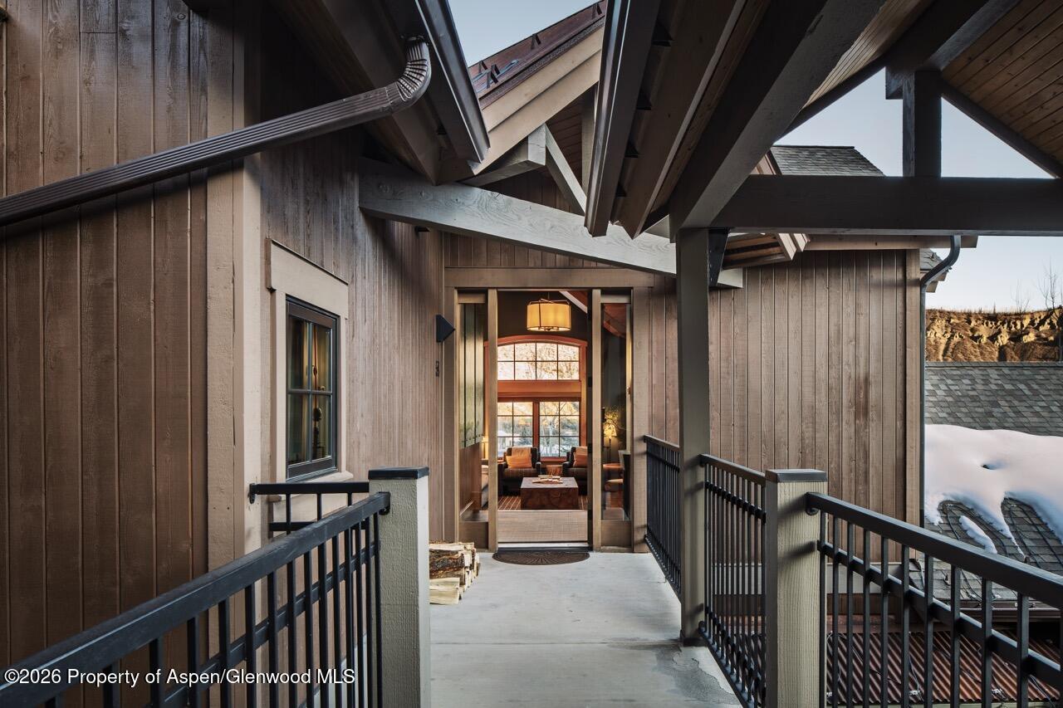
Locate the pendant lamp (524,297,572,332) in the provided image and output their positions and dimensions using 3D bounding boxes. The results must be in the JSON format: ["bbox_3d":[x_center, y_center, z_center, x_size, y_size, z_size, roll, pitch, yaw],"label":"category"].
[{"bbox_3d":[0.216,-0.474,8.700,0.540,0.400,0.540,0,-2,0],"label":"pendant lamp"}]

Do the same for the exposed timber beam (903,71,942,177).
[{"bbox_3d":[2.240,-1.304,4.070,0.148,0.620,0.145,0,0,0],"label":"exposed timber beam"}]

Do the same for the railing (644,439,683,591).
[{"bbox_3d":[1.015,1.151,5.360,0.060,0.940,2.360,0,-3,3],"label":"railing"}]

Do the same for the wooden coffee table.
[{"bbox_3d":[0.295,2.240,11.200,0.860,0.430,1.350,0,-2,2],"label":"wooden coffee table"}]

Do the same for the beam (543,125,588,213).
[{"bbox_3d":[0.203,-1.331,5.116,0.104,0.764,0.103,-2,42,46],"label":"beam"}]

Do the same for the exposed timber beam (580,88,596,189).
[{"bbox_3d":[0.481,-1.547,5.398,0.140,1.080,0.140,0,0,-43],"label":"exposed timber beam"}]

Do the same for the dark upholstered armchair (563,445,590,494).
[{"bbox_3d":[1.000,2.180,13.300,0.790,0.870,0.850,0,-2,7],"label":"dark upholstered armchair"}]

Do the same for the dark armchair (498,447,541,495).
[{"bbox_3d":[-0.195,2.180,13.300,0.800,0.870,0.850,0,-2,1],"label":"dark armchair"}]

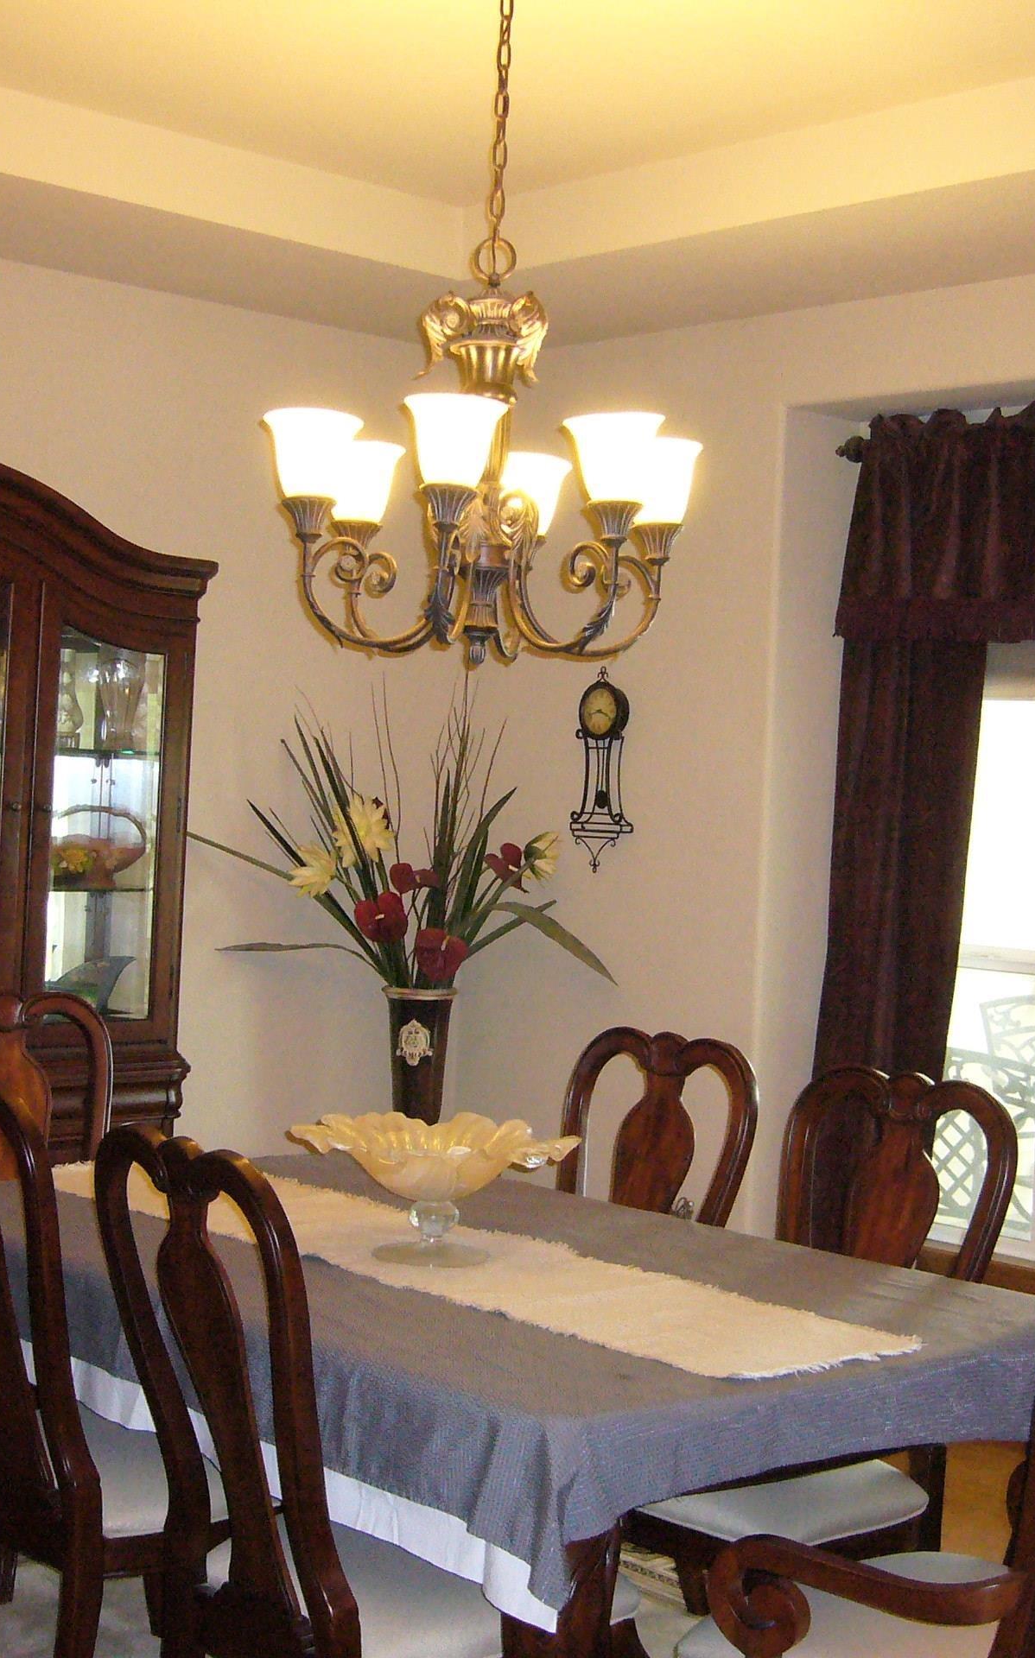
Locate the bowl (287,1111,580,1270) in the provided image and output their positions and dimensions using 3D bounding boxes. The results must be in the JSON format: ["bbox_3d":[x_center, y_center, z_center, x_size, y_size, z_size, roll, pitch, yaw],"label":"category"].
[{"bbox_3d":[-0.127,0.564,3.477,0.450,0.200,0.455,2,1,0],"label":"bowl"}]

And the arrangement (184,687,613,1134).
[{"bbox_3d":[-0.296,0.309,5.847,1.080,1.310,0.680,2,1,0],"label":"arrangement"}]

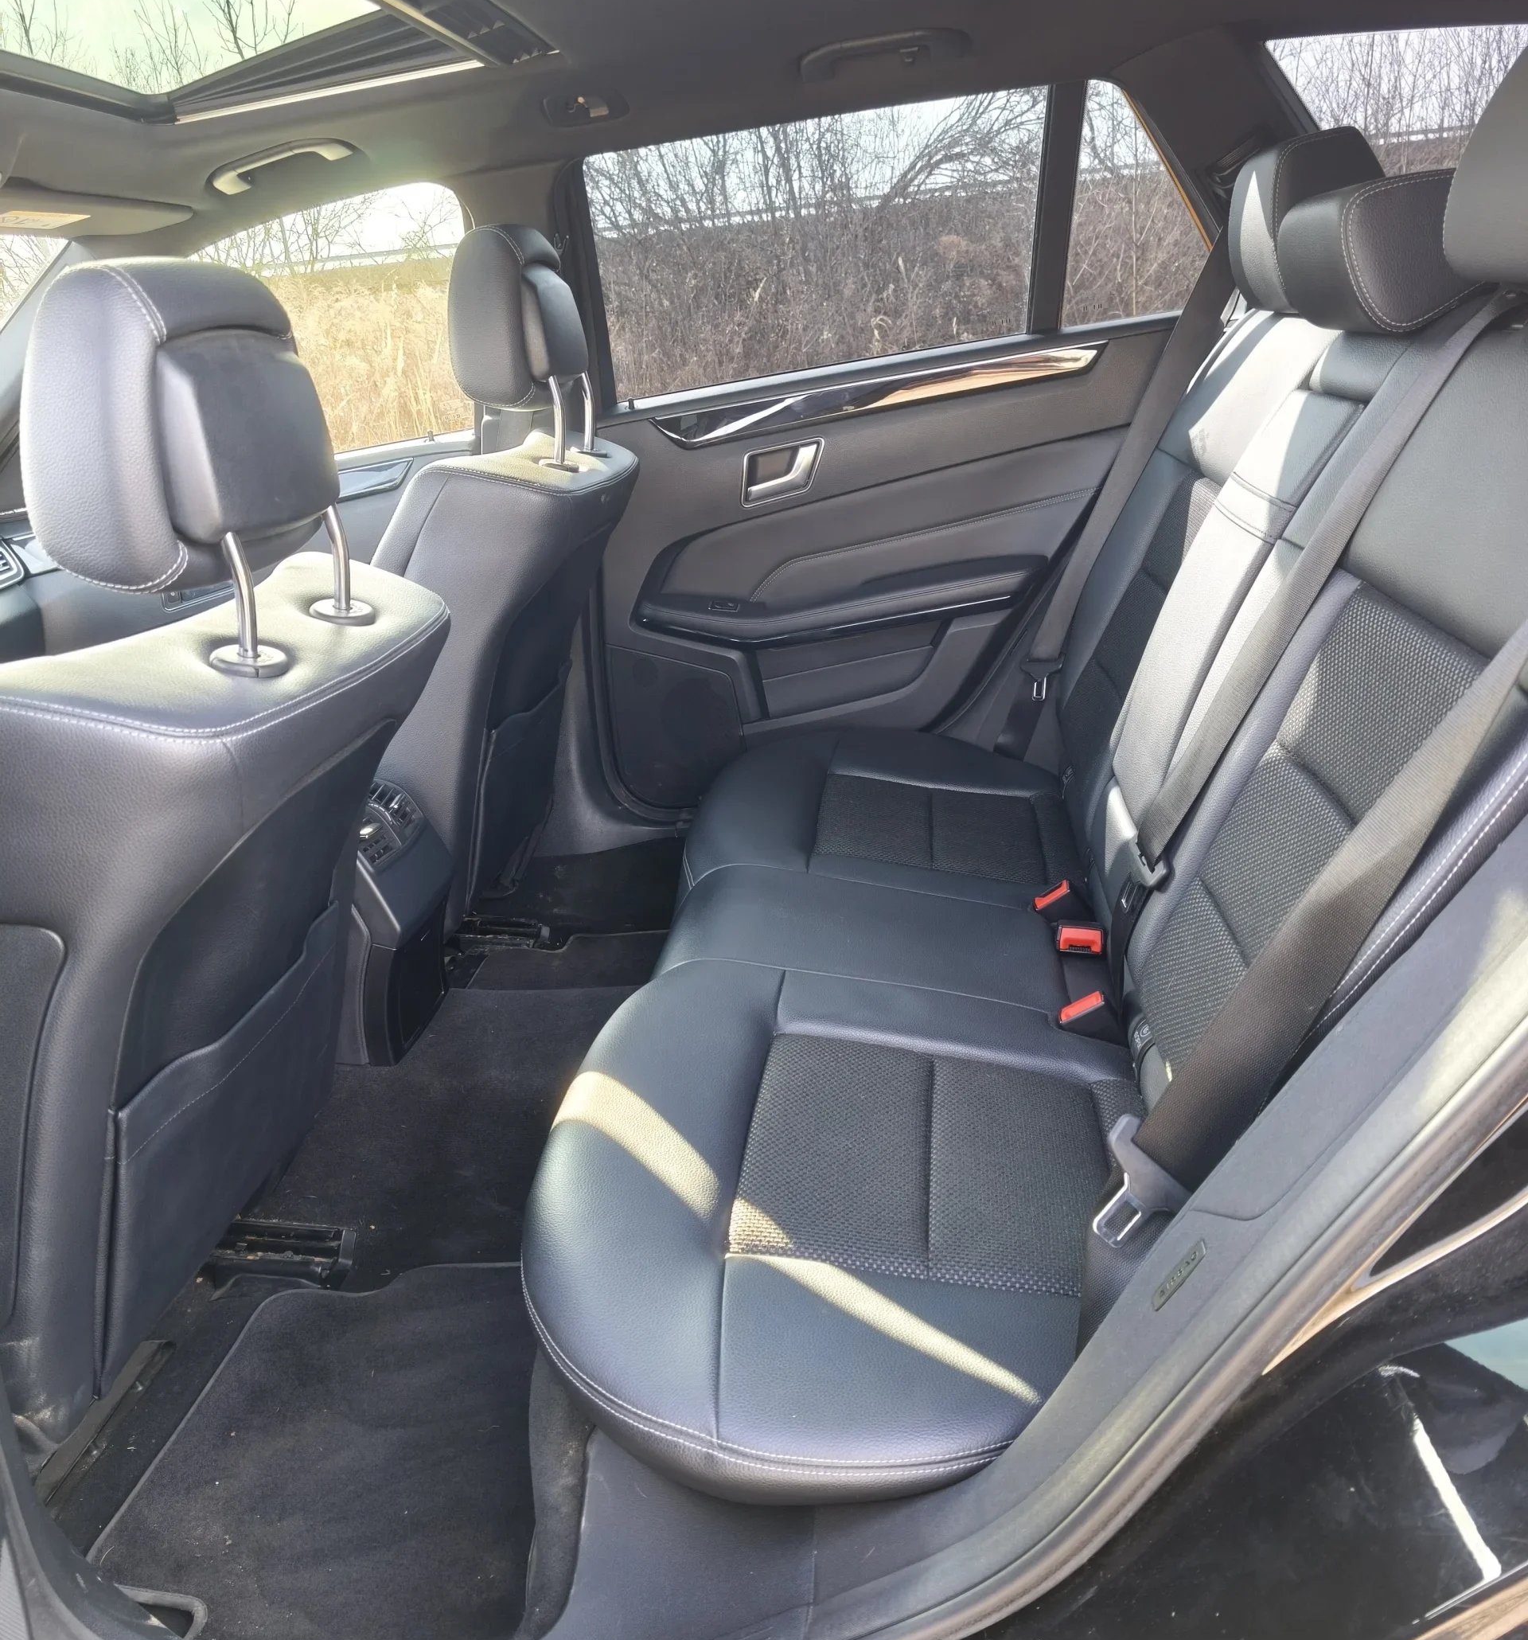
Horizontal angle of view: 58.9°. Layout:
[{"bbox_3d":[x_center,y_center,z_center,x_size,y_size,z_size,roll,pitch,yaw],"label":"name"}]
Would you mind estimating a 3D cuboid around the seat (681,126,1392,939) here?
[{"bbox_3d":[0.288,-0.318,1.658,0.840,0.850,0.540,-3,20,8],"label":"seat"}]

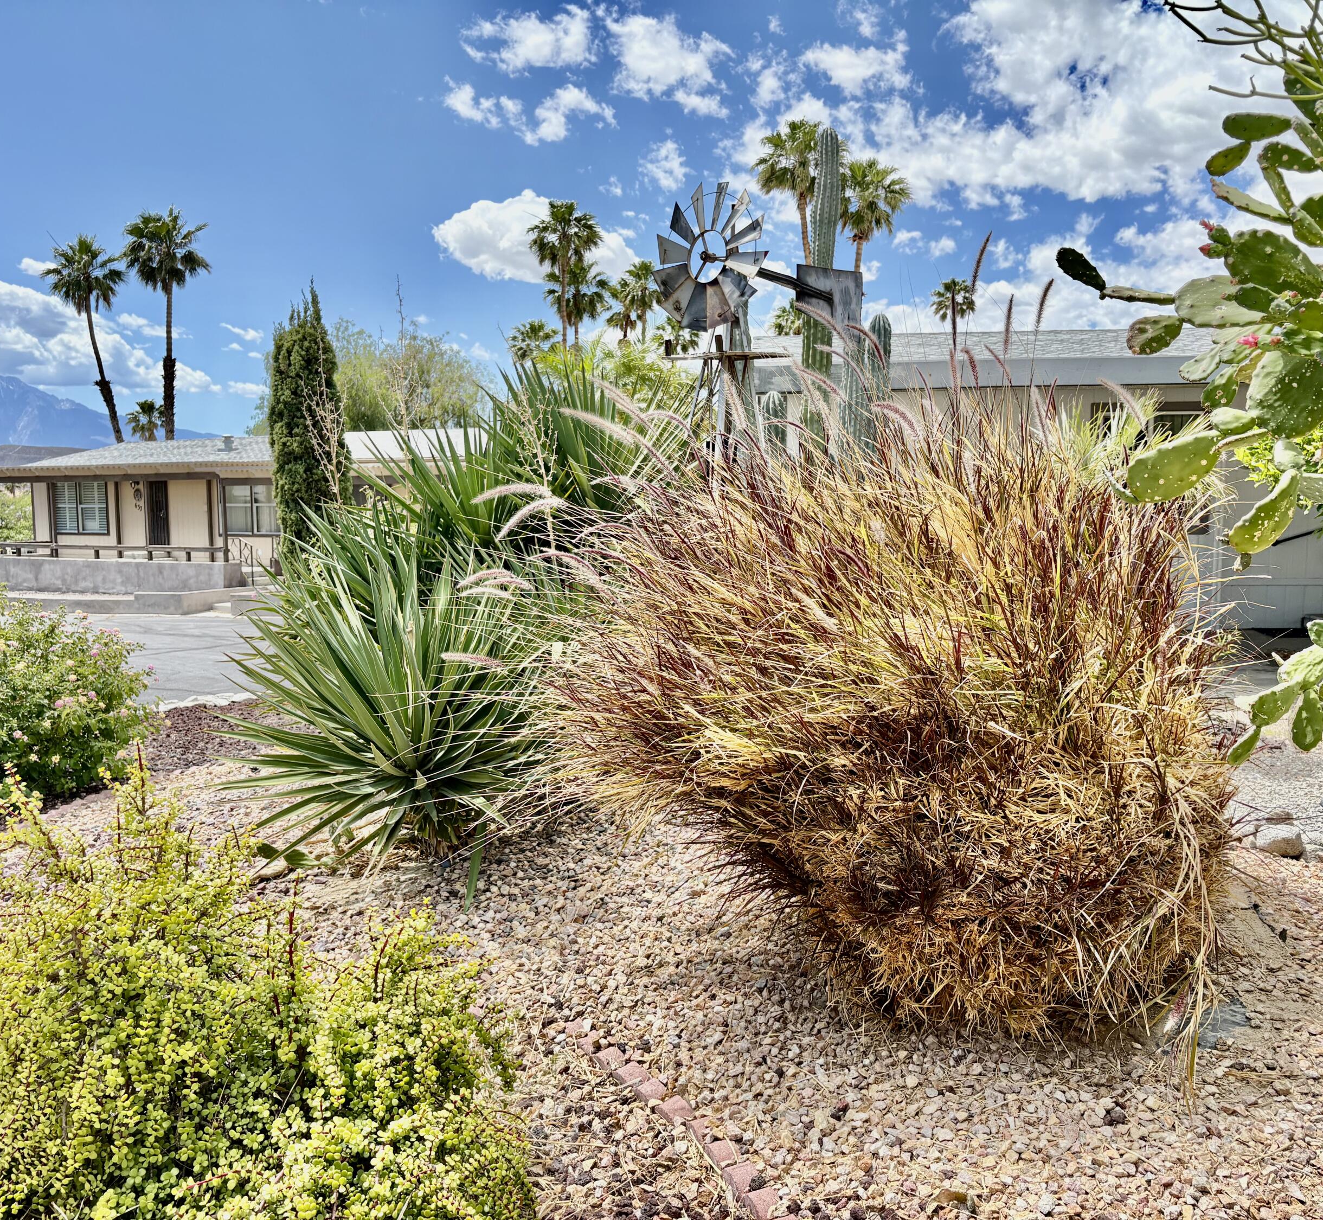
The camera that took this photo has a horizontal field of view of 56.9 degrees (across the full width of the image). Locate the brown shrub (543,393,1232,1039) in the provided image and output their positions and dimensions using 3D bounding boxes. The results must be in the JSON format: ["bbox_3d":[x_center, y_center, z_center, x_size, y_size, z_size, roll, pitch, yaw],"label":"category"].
[{"bbox_3d":[0.739,0.224,3.932,2.222,1.791,1.800,-1,5,0],"label":"brown shrub"}]

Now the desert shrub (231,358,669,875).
[{"bbox_3d":[-0.984,-0.102,5.811,2.166,2.107,2.200,-1,5,0],"label":"desert shrub"}]

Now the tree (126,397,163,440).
[{"bbox_3d":[-36.720,-9.771,87.462,3.081,10.814,3.200,-1,5,0],"label":"tree"}]

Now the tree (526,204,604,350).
[{"bbox_3d":[-4.377,-10.511,56.322,3.482,16.368,3.500,-1,5,0],"label":"tree"}]

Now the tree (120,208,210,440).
[{"bbox_3d":[-19.814,-8.849,49.423,3.616,14.499,3.700,-1,5,0],"label":"tree"}]

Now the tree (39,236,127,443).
[{"bbox_3d":[-22.911,-8.288,49.467,4.084,13.435,3.700,-1,5,0],"label":"tree"}]

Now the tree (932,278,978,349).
[{"bbox_3d":[20.347,-13.969,85.156,3.343,18.218,3.400,-1,5,0],"label":"tree"}]

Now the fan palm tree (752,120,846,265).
[{"bbox_3d":[5.281,-10.018,46.337,3.626,16.634,3.700,-1,5,0],"label":"fan palm tree"}]

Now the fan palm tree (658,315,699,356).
[{"bbox_3d":[1.175,-13.170,89.220,3.412,16.541,3.400,-1,5,0],"label":"fan palm tree"}]

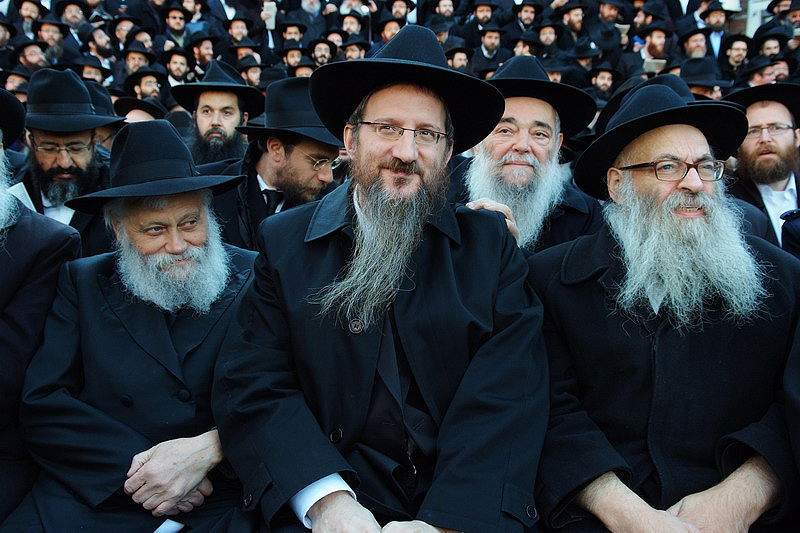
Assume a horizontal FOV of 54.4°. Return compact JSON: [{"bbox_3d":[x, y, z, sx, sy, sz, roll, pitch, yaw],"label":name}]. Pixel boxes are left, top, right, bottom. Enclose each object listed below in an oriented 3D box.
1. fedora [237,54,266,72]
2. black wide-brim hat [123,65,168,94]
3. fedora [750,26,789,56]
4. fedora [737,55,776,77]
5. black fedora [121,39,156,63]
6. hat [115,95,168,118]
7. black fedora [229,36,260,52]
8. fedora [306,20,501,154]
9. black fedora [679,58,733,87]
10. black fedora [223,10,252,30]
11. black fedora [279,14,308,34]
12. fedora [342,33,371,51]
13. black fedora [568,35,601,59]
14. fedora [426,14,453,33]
[{"bbox_3d":[-1.547,-2.120,8.100,0.350,0.140,0.320,3,6,37],"label":"fedora"},{"bbox_3d":[-1.834,-1.348,5.600,0.320,0.140,0.350,-2,-1,-37],"label":"black wide-brim hat"},{"bbox_3d":[3.526,-2.151,7.400,0.330,0.145,0.355,-1,-5,9],"label":"fedora"},{"bbox_3d":[3.065,-1.736,6.700,0.330,0.140,0.300,-15,0,12],"label":"fedora"},{"bbox_3d":[-2.412,-1.995,7.200,0.320,0.145,0.350,6,9,-8],"label":"black fedora"},{"bbox_3d":[-1.480,-0.930,4.500,0.320,0.140,0.350,14,0,9],"label":"hat"},{"bbox_3d":[-1.640,-2.341,8.200,0.325,0.140,0.350,-1,14,-3],"label":"black fedora"},{"bbox_3d":[0.015,-0.318,1.352,0.335,0.150,0.365,8,-17,-5],"label":"fedora"},{"bbox_3d":[1.857,-1.177,4.700,0.330,0.150,0.300,8,7,36],"label":"black fedora"},{"bbox_3d":[-1.711,-2.596,8.200,0.300,0.140,0.330,2,0,-6],"label":"black fedora"},{"bbox_3d":[-1.123,-2.557,8.200,0.315,0.140,0.345,-1,7,-6],"label":"black fedora"},{"bbox_3d":[-0.470,-2.431,8.400,0.320,0.140,0.350,8,12,31],"label":"fedora"},{"bbox_3d":[1.850,-2.206,7.800,0.330,0.140,0.300,1,3,24],"label":"black fedora"},{"bbox_3d":[0.436,-2.750,8.800,0.345,0.140,0.315,-15,11,-36],"label":"fedora"}]

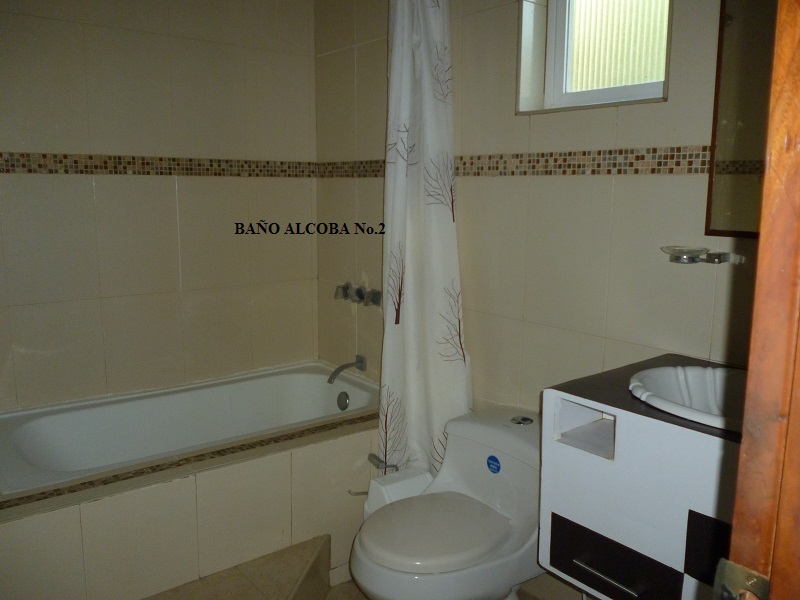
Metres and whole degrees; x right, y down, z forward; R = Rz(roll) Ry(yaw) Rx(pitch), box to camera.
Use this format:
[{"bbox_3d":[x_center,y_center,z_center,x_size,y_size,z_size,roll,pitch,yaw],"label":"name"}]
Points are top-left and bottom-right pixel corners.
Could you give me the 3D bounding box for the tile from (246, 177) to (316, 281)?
[{"bbox_3d":[-0.517,-0.305,2.826,0.309,0.448,0.012,-7,13,-39],"label":"tile"}]

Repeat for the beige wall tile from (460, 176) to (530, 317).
[{"bbox_3d":[0.299,-0.176,2.133,0.010,0.450,0.300,-7,12,-38],"label":"beige wall tile"}]

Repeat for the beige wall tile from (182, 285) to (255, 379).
[{"bbox_3d":[-0.771,0.152,2.757,0.302,0.411,0.012,-7,12,-36],"label":"beige wall tile"}]

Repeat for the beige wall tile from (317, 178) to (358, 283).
[{"bbox_3d":[-0.273,-0.301,2.818,0.012,0.448,0.312,-7,13,-39],"label":"beige wall tile"}]

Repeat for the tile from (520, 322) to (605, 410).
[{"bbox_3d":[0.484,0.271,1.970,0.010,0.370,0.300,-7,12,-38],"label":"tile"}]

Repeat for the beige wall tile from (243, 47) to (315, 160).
[{"bbox_3d":[-0.522,-0.824,2.773,0.302,0.455,0.012,-7,12,-36],"label":"beige wall tile"}]

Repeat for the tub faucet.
[{"bbox_3d":[-0.227,0.293,2.736,0.160,0.100,0.060,-7,12,-38],"label":"tub faucet"}]

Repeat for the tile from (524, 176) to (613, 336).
[{"bbox_3d":[0.487,-0.135,1.900,0.010,0.450,0.300,-7,12,-38],"label":"tile"}]

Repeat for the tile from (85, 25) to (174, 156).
[{"bbox_3d":[-0.993,-0.758,2.387,0.300,0.450,0.010,-7,12,-38],"label":"tile"}]

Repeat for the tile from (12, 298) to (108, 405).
[{"bbox_3d":[-1.254,0.210,2.398,0.302,0.411,0.012,-7,12,-36],"label":"tile"}]

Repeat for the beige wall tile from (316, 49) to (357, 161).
[{"bbox_3d":[-0.271,-0.821,2.766,0.012,0.455,0.303,-8,13,-39],"label":"beige wall tile"}]

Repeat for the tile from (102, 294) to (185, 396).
[{"bbox_3d":[-1.001,0.169,2.547,0.300,0.390,0.010,-7,12,-38],"label":"tile"}]

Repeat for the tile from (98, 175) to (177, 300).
[{"bbox_3d":[-0.998,-0.247,2.475,0.300,0.450,0.010,-7,12,-38],"label":"tile"}]

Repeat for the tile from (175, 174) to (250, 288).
[{"bbox_3d":[-0.754,-0.274,2.637,0.300,0.448,0.012,-7,13,-39],"label":"tile"}]

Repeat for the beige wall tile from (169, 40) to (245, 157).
[{"bbox_3d":[-0.763,-0.795,2.593,0.302,0.455,0.012,-7,12,-36],"label":"beige wall tile"}]

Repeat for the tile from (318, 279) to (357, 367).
[{"bbox_3d":[-0.279,0.127,2.929,0.012,0.411,0.303,-8,13,-39],"label":"tile"}]

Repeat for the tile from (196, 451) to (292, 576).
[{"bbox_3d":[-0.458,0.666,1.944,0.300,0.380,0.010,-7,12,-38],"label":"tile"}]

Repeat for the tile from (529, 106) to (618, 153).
[{"bbox_3d":[0.502,-0.490,1.882,0.012,0.115,0.302,-8,13,-39],"label":"tile"}]

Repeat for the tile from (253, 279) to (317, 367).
[{"bbox_3d":[-0.530,0.123,2.936,0.302,0.411,0.012,-7,12,-36],"label":"tile"}]

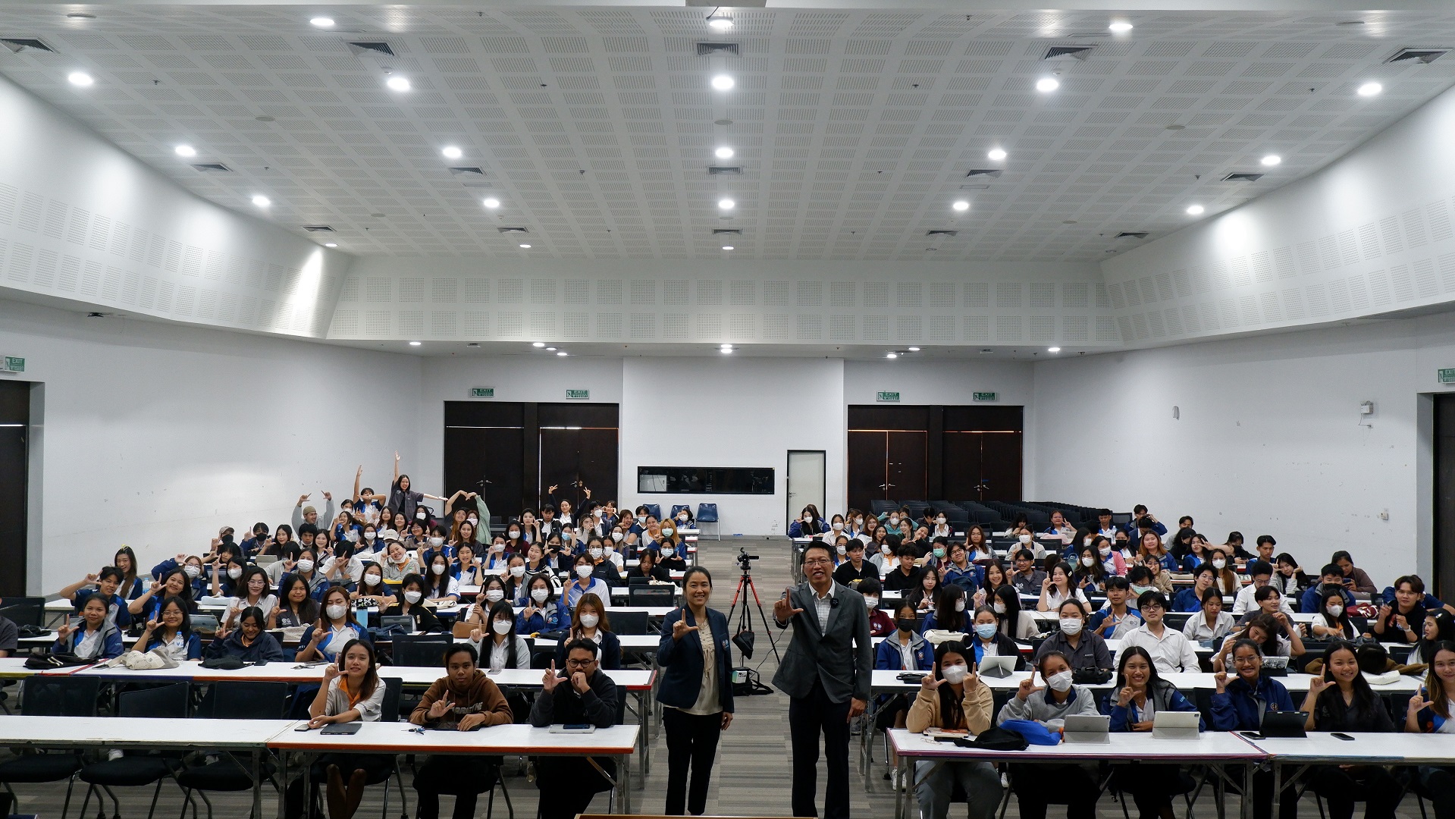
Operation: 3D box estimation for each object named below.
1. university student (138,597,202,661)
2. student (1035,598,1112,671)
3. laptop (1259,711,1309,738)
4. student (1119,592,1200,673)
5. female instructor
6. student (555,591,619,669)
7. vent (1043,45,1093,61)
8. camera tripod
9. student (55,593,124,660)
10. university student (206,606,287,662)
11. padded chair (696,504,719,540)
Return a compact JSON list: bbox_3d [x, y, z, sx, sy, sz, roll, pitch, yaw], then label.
[{"bbox_3d":[-4.173,1.981,10.023,0.500,1.220,0.750,1,-1,-10],"label":"university student"},{"bbox_3d":[2.572,2.035,9.970,0.560,1.240,0.750,0,-1,8],"label":"student"},{"bbox_3d":[3.194,1.805,7.808,0.265,0.156,0.180,1,-1,2],"label":"laptop"},{"bbox_3d":[3.227,2.012,9.995,0.580,1.300,0.750,0,-1,8],"label":"student"},{"bbox_3d":[-0.204,1.801,8.525,0.530,1.600,0.360,1,-1,-3],"label":"female instructor"},{"bbox_3d":[-1.035,1.996,9.998,0.480,1.250,0.750,1,-1,-5],"label":"student"},{"bbox_3d":[3.683,-3.836,14.533,0.490,0.050,0.490,1,-5,0],"label":"vent"},{"bbox_3d":[0.203,2.055,13.018,0.820,1.260,0.750,1,-1,0],"label":"camera tripod"},{"bbox_3d":[-4.765,1.970,10.028,0.500,1.230,0.750,1,-1,-12],"label":"student"},{"bbox_3d":[-3.579,2.031,9.968,0.580,1.130,0.750,1,-1,-8],"label":"university student"},{"bbox_3d":[-0.443,2.539,30.068,0.500,0.790,0.540,1,-1,0],"label":"padded chair"}]

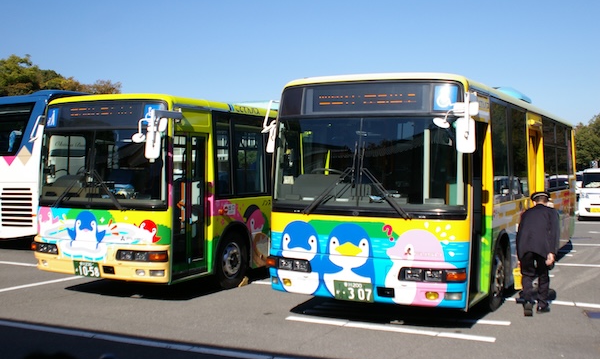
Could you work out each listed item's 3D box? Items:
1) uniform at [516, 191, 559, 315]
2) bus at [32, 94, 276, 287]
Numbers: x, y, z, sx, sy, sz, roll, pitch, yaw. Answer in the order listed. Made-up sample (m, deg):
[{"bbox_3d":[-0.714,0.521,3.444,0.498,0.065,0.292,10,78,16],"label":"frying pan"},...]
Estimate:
[{"bbox_3d":[2.870,0.850,8.470,0.540,1.500,0.600,1,1,22],"label":"uniform"},{"bbox_3d":[-0.694,0.069,12.693,2.400,2.780,8.550,1,1,28],"label":"bus"}]

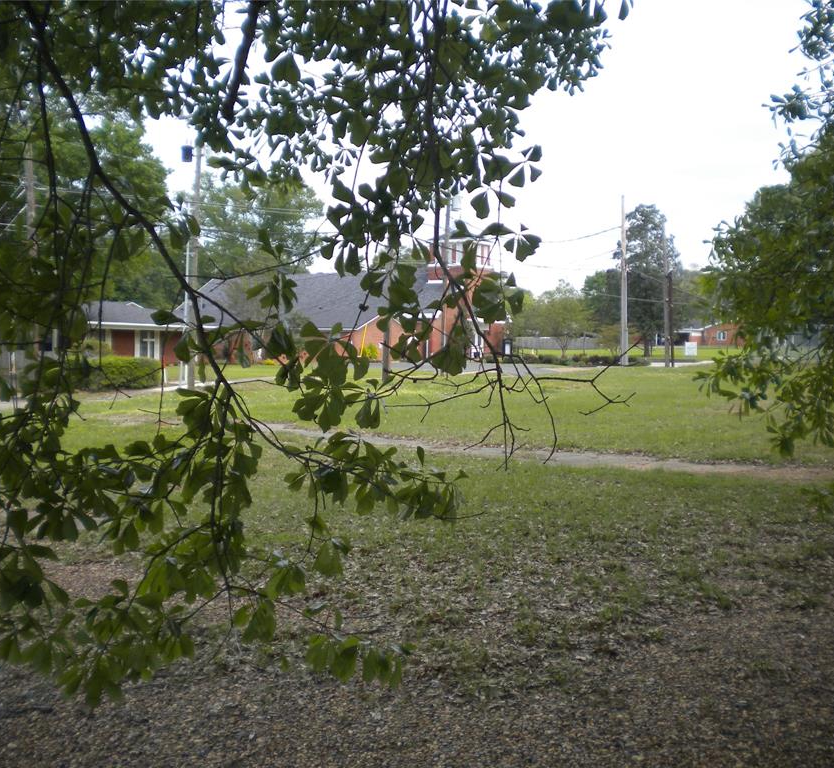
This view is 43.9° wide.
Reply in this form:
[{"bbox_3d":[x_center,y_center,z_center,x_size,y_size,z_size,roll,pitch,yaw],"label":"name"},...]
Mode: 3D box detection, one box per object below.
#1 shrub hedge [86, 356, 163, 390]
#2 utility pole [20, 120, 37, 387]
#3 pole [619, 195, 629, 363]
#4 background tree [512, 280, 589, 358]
[{"bbox_3d":[-10.517,-0.428,36.975,2.700,1.210,1.600,-1,3,-21],"label":"shrub hedge"},{"bbox_3d":[-13.532,-4.514,36.301,0.300,9.500,0.300,-1,2,0],"label":"utility pole"},{"bbox_3d":[12.760,-6.357,63.778,0.340,10.560,0.340,-1,2,0],"label":"pole"},{"bbox_3d":[11.715,-5.654,90.857,6.900,6.830,6.700,0,2,0],"label":"background tree"}]

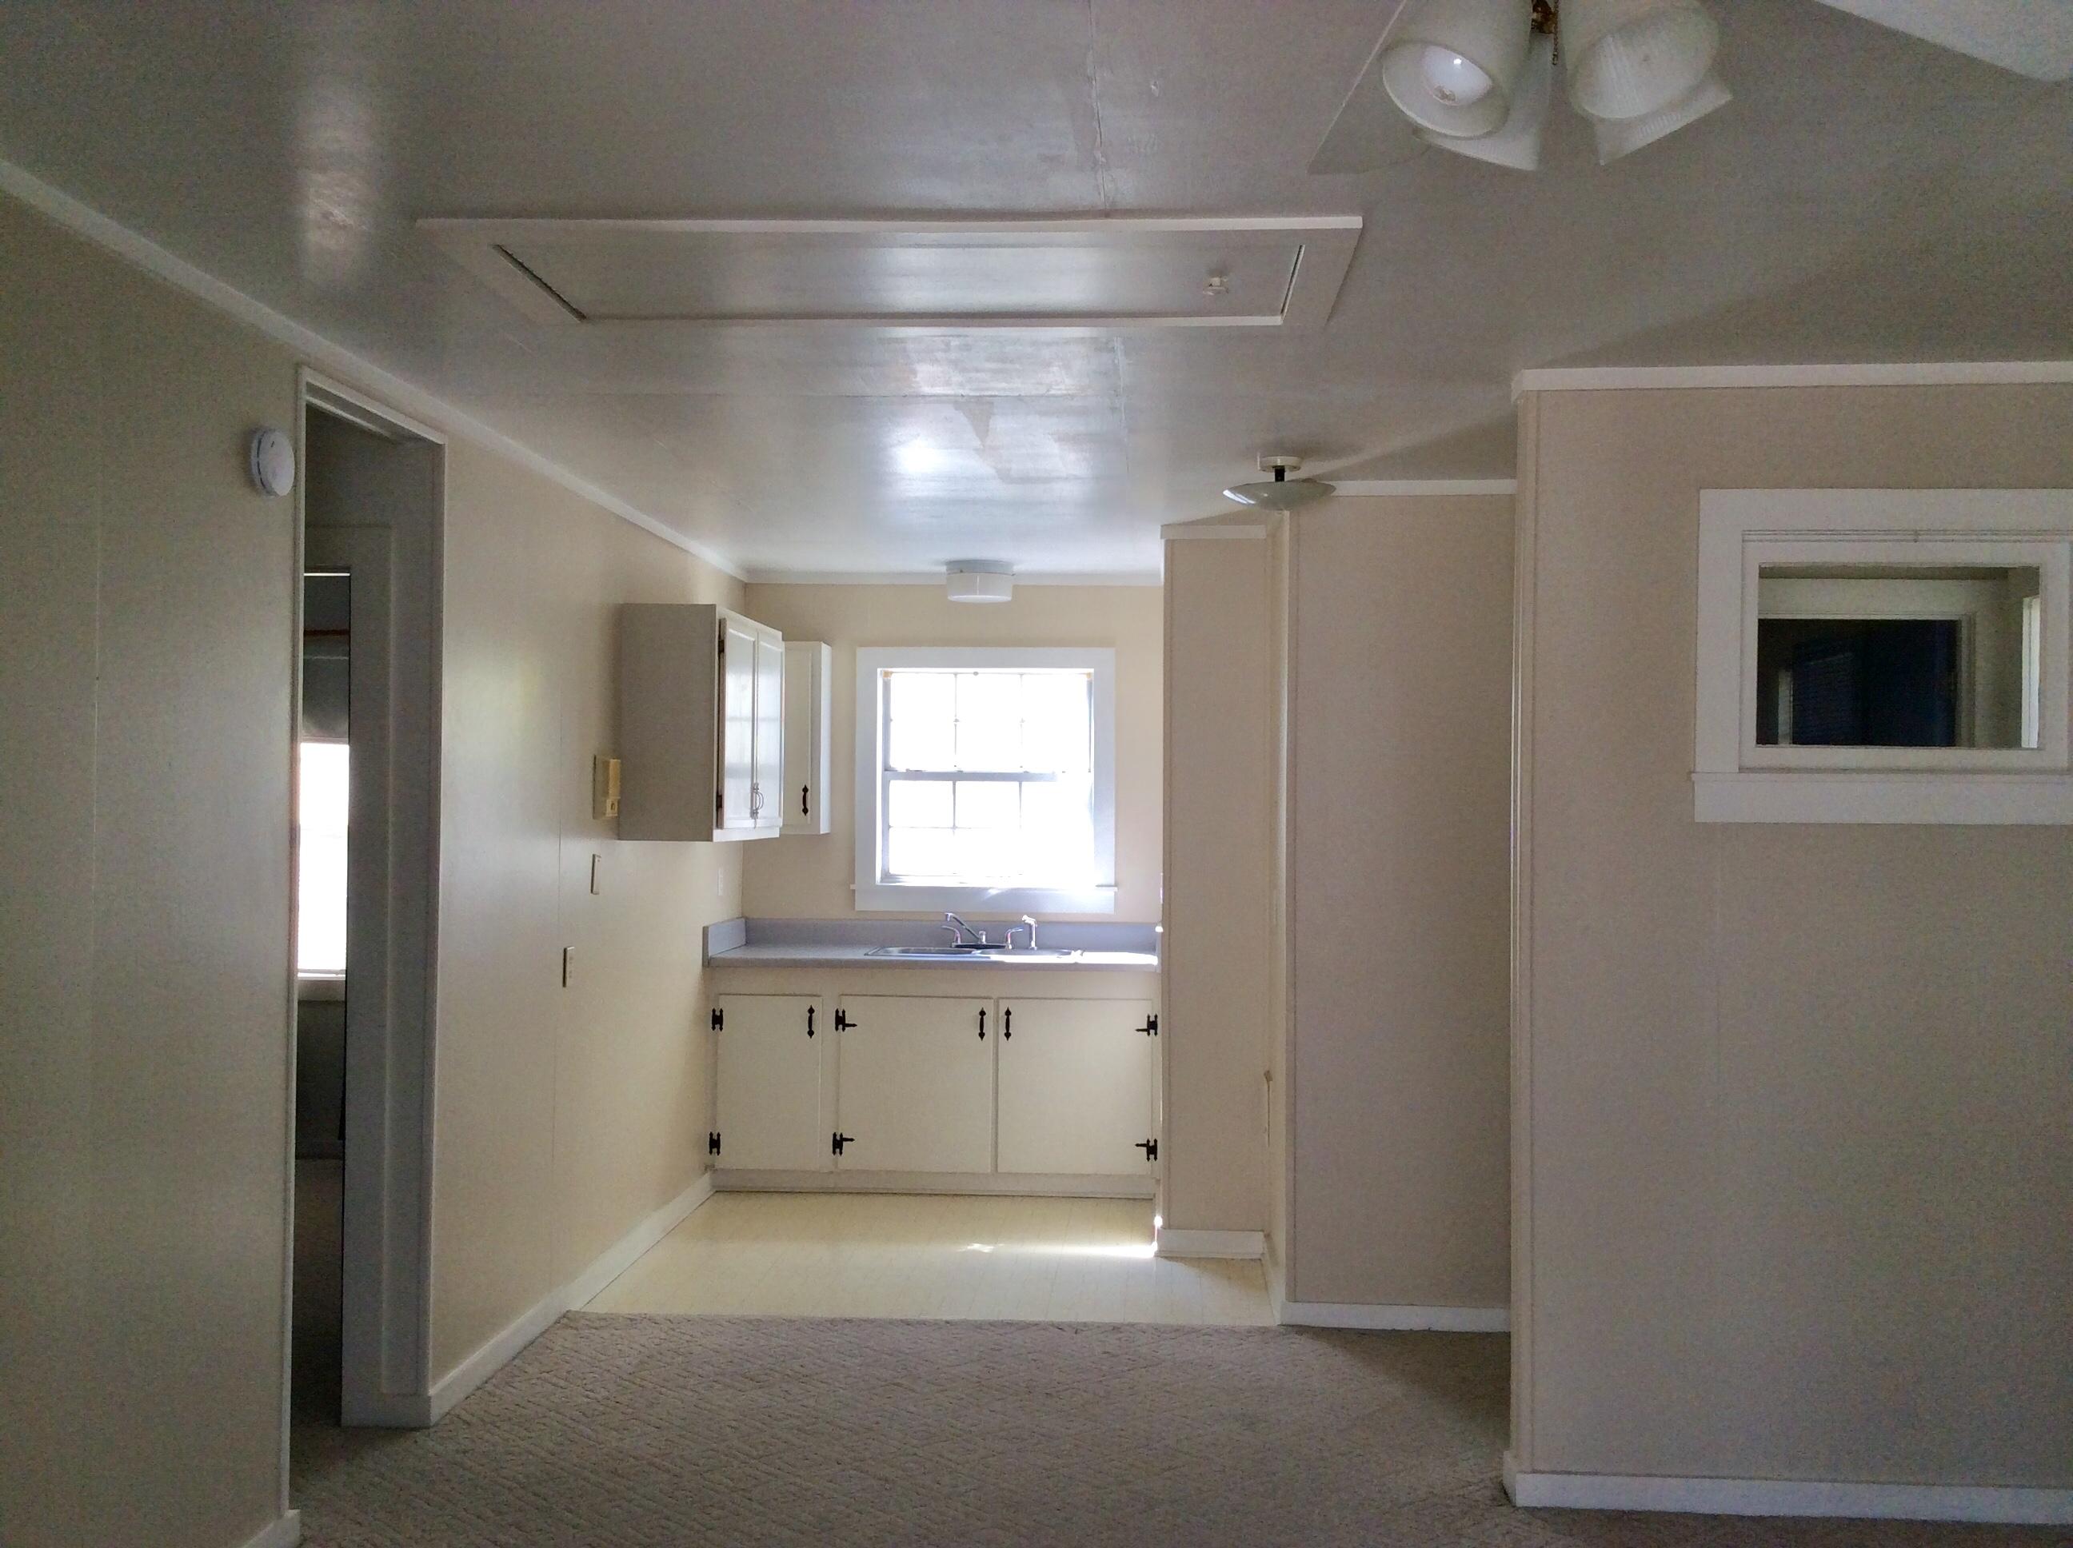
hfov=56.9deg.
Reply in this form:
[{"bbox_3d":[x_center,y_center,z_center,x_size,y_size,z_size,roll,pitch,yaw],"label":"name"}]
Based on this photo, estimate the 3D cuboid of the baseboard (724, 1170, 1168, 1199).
[{"bbox_3d":[-0.393,1.591,7.402,1.702,0.091,0.020,1,-1,4],"label":"baseboard"}]

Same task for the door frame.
[{"bbox_3d":[-1.524,0.374,4.172,0.143,2.364,0.791,0,-1,4],"label":"door frame"}]

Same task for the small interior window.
[{"bbox_3d":[1.874,-0.254,4.179,0.607,0.406,0.080,1,-1,4],"label":"small interior window"}]

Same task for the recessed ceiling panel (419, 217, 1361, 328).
[{"bbox_3d":[-0.220,-0.875,3.397,1.518,0.023,0.655,0,-1,4],"label":"recessed ceiling panel"}]

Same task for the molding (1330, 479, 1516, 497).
[{"bbox_3d":[1.075,-0.825,5.531,0.693,0.039,0.036,0,-1,4],"label":"molding"}]

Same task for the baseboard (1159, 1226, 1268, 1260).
[{"bbox_3d":[0.593,1.579,6.441,0.342,0.104,0.020,1,-1,4],"label":"baseboard"}]

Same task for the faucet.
[{"bbox_3d":[-0.288,0.615,7.601,0.210,0.141,0.070,1,-1,-38],"label":"faucet"}]

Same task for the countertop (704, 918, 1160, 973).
[{"bbox_3d":[-0.375,0.664,7.504,1.723,0.151,0.610,0,-1,4],"label":"countertop"}]

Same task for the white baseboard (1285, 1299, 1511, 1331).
[{"bbox_3d":[1.055,1.563,5.504,0.693,0.071,0.018,0,-1,4],"label":"white baseboard"}]

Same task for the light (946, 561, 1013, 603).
[{"bbox_3d":[-0.224,-0.763,7.606,0.268,0.139,0.268,1,-1,4],"label":"light"}]

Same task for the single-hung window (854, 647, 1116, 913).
[{"bbox_3d":[-0.210,0.022,7.805,1.069,1.074,0.098,0,-1,4],"label":"single-hung window"}]

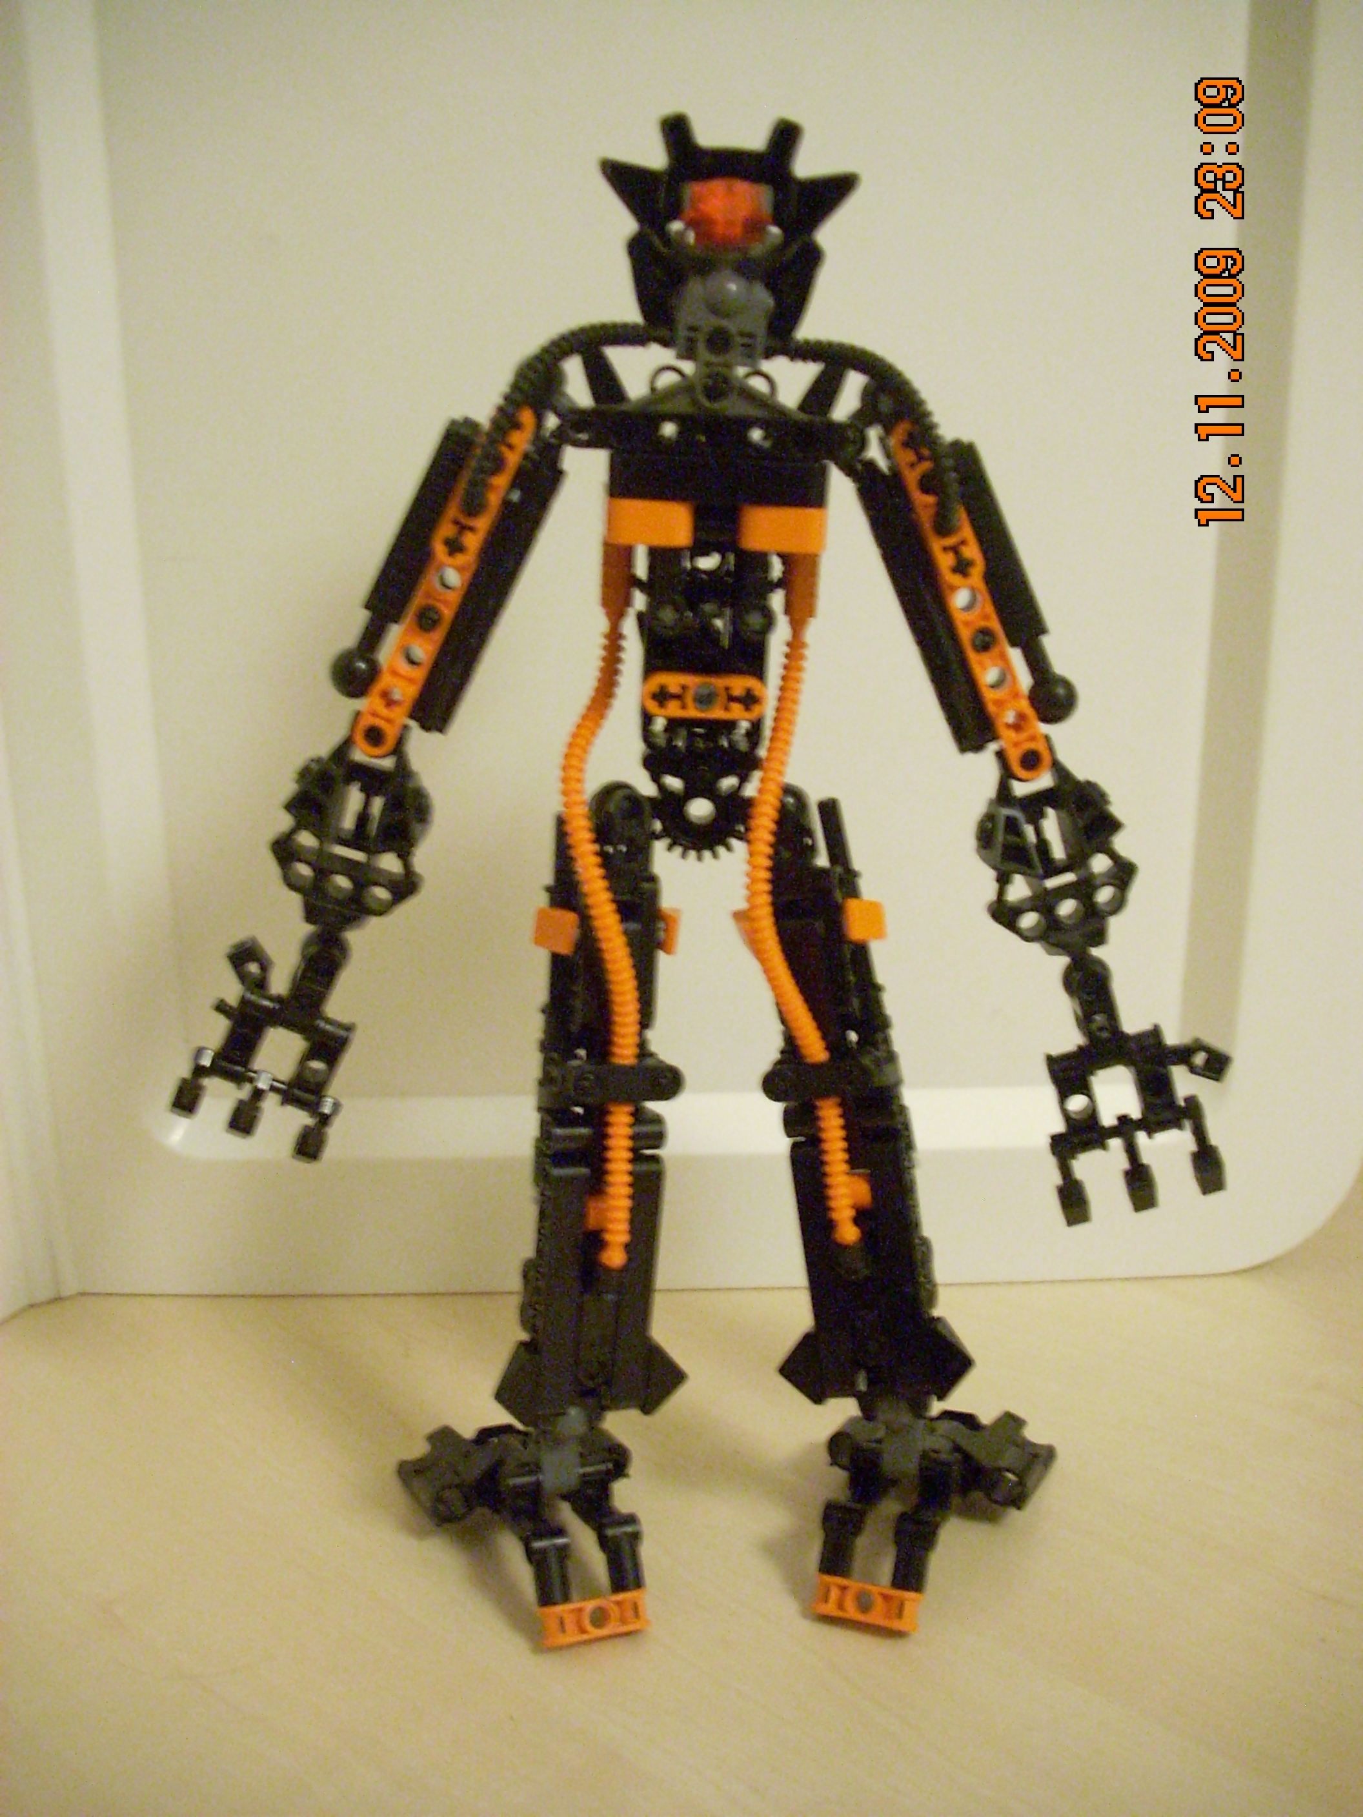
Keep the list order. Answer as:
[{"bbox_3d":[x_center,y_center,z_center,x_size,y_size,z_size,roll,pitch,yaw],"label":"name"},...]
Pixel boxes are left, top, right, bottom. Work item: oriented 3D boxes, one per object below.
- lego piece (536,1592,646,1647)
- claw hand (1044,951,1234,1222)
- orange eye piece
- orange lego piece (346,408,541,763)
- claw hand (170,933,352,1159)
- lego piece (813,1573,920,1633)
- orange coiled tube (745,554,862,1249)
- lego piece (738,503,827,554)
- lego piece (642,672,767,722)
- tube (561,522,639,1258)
[{"bbox_3d":[-0.019,0.159,0.434,0.024,0.008,0.008,-6,-12,-15],"label":"lego piece"},{"bbox_3d":[0.085,0.033,0.365,0.036,0.048,0.018,-13,12,3],"label":"claw hand"},{"bbox_3d":[0.008,-0.125,0.350,0.016,0.013,0.012,3,15,-1],"label":"orange eye piece"},{"bbox_3d":[-0.043,-0.059,0.354,0.010,0.069,0.009,25,18,-9],"label":"orange lego piece"},{"bbox_3d":[-0.079,0.026,0.376,0.031,0.044,0.018,22,15,-5],"label":"claw hand"},{"bbox_3d":[0.042,0.156,0.434,0.024,0.008,0.008,6,-12,15],"label":"lego piece"},{"bbox_3d":[0.023,0.000,0.375,0.019,0.136,0.018,-3,14,1],"label":"orange coiled tube"},{"bbox_3d":[0.019,-0.070,0.358,0.016,0.008,0.009,3,15,-1],"label":"lego piece"},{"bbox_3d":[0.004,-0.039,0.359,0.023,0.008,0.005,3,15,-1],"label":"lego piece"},{"bbox_3d":[-0.015,0.000,0.375,0.014,0.140,0.018,0,14,0],"label":"tube"}]

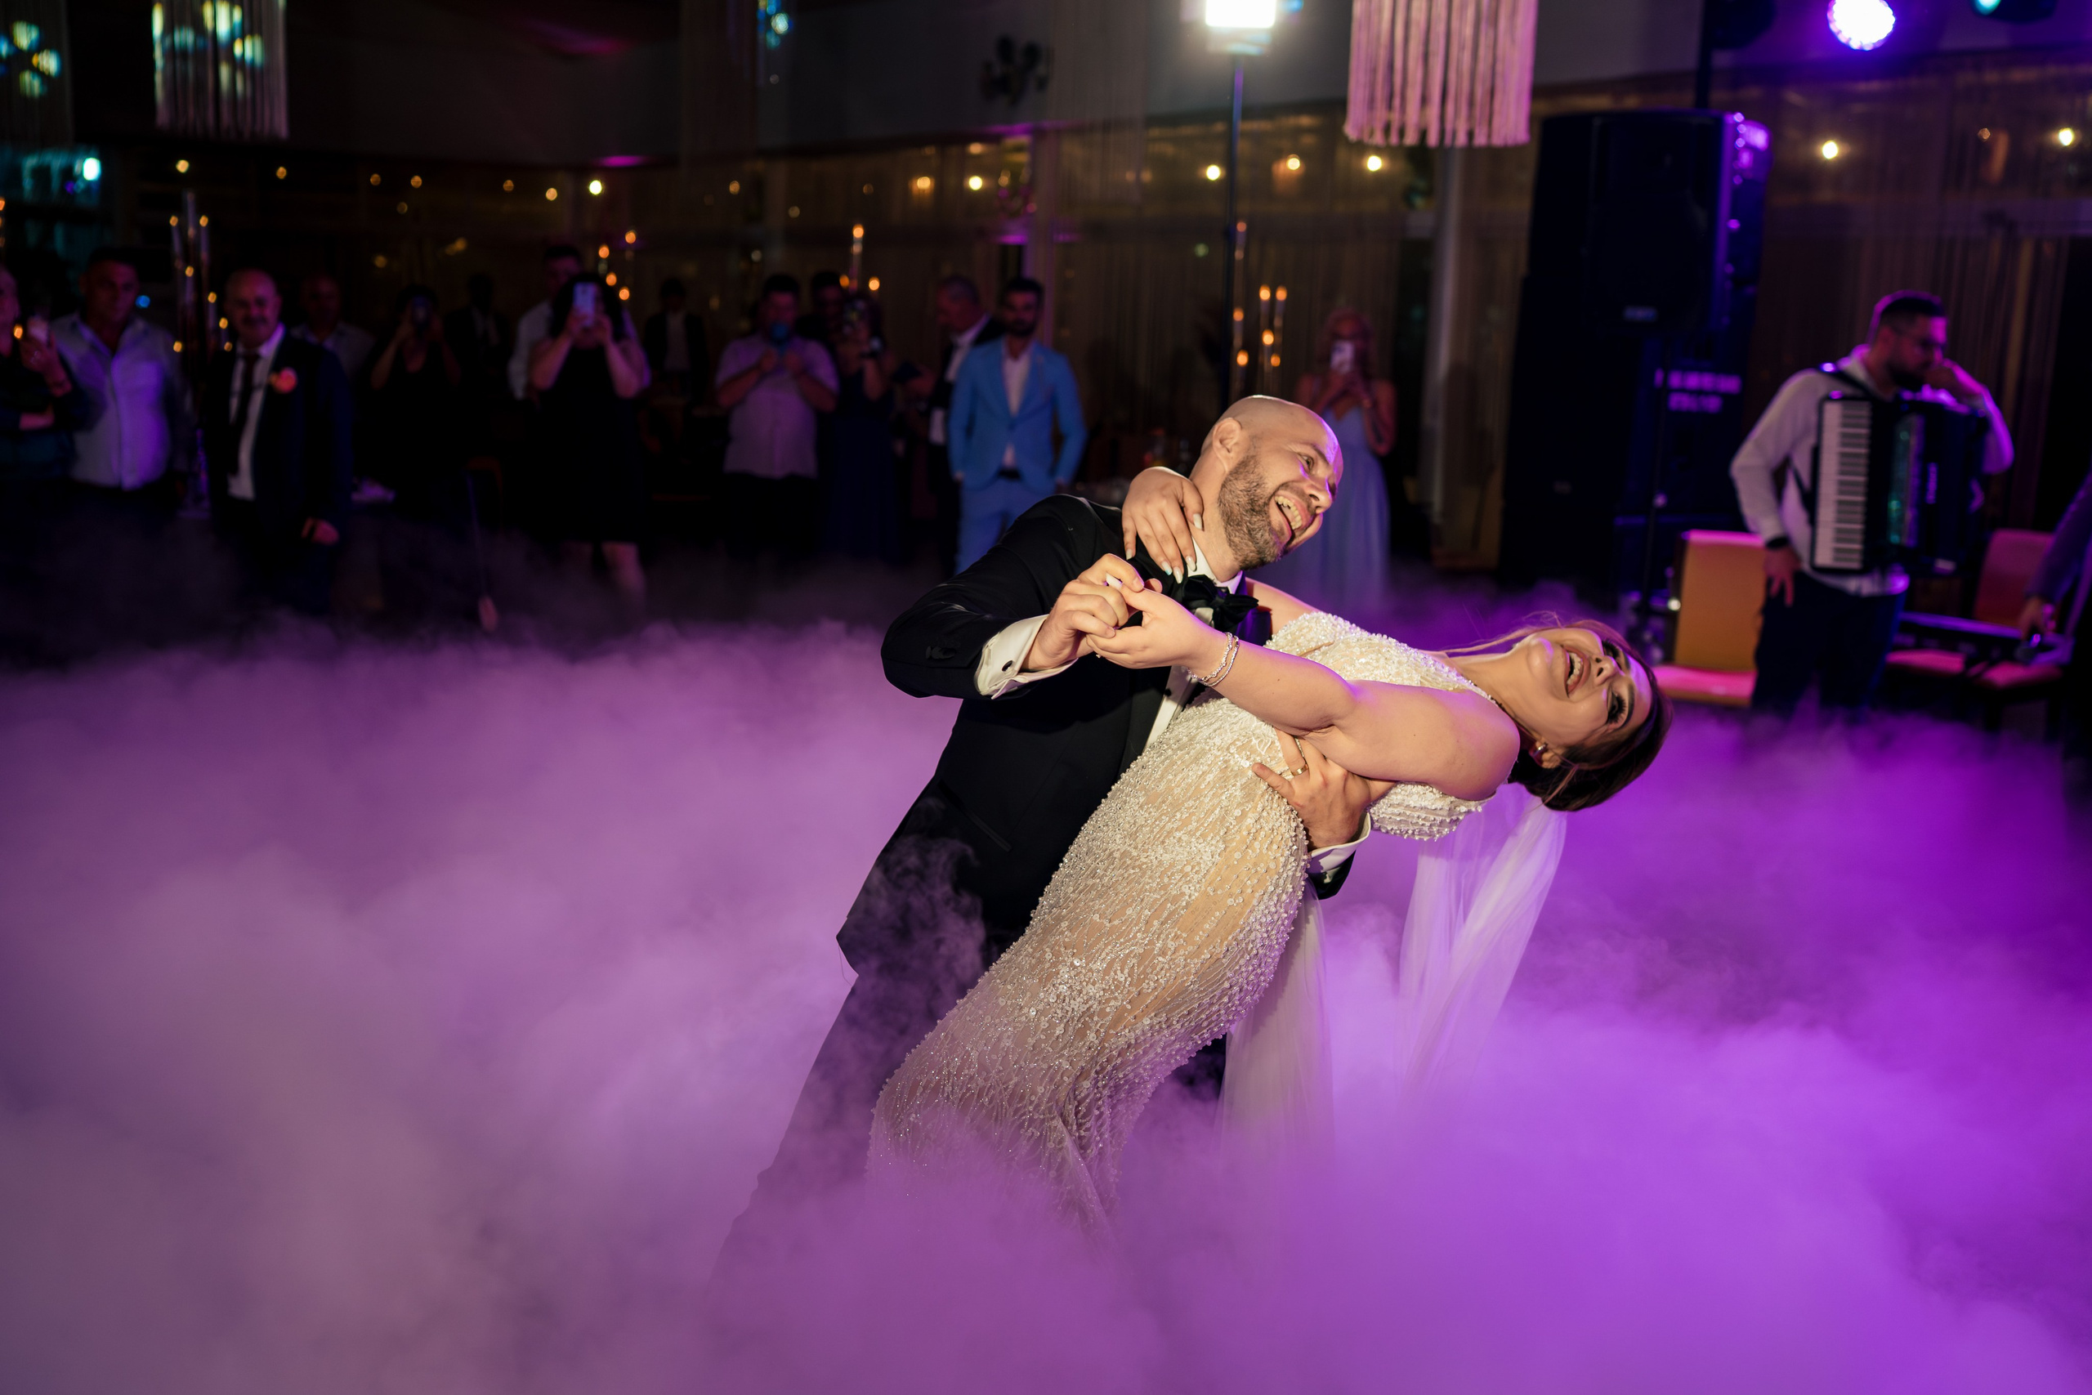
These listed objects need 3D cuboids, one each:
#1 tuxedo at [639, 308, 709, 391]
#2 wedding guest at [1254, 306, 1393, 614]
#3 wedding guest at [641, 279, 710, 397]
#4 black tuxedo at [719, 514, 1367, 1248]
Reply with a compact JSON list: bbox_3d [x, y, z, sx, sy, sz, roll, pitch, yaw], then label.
[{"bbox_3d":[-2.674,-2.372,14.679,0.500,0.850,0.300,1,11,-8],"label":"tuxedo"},{"bbox_3d":[1.181,-0.813,8.759,0.550,1.700,0.480,4,11,7],"label":"wedding guest"},{"bbox_3d":[-2.691,-2.138,14.765,0.500,1.770,0.320,1,11,-8],"label":"wedding guest"},{"bbox_3d":[-0.024,0.335,3.080,0.740,1.420,0.560,14,13,-42],"label":"black tuxedo"}]

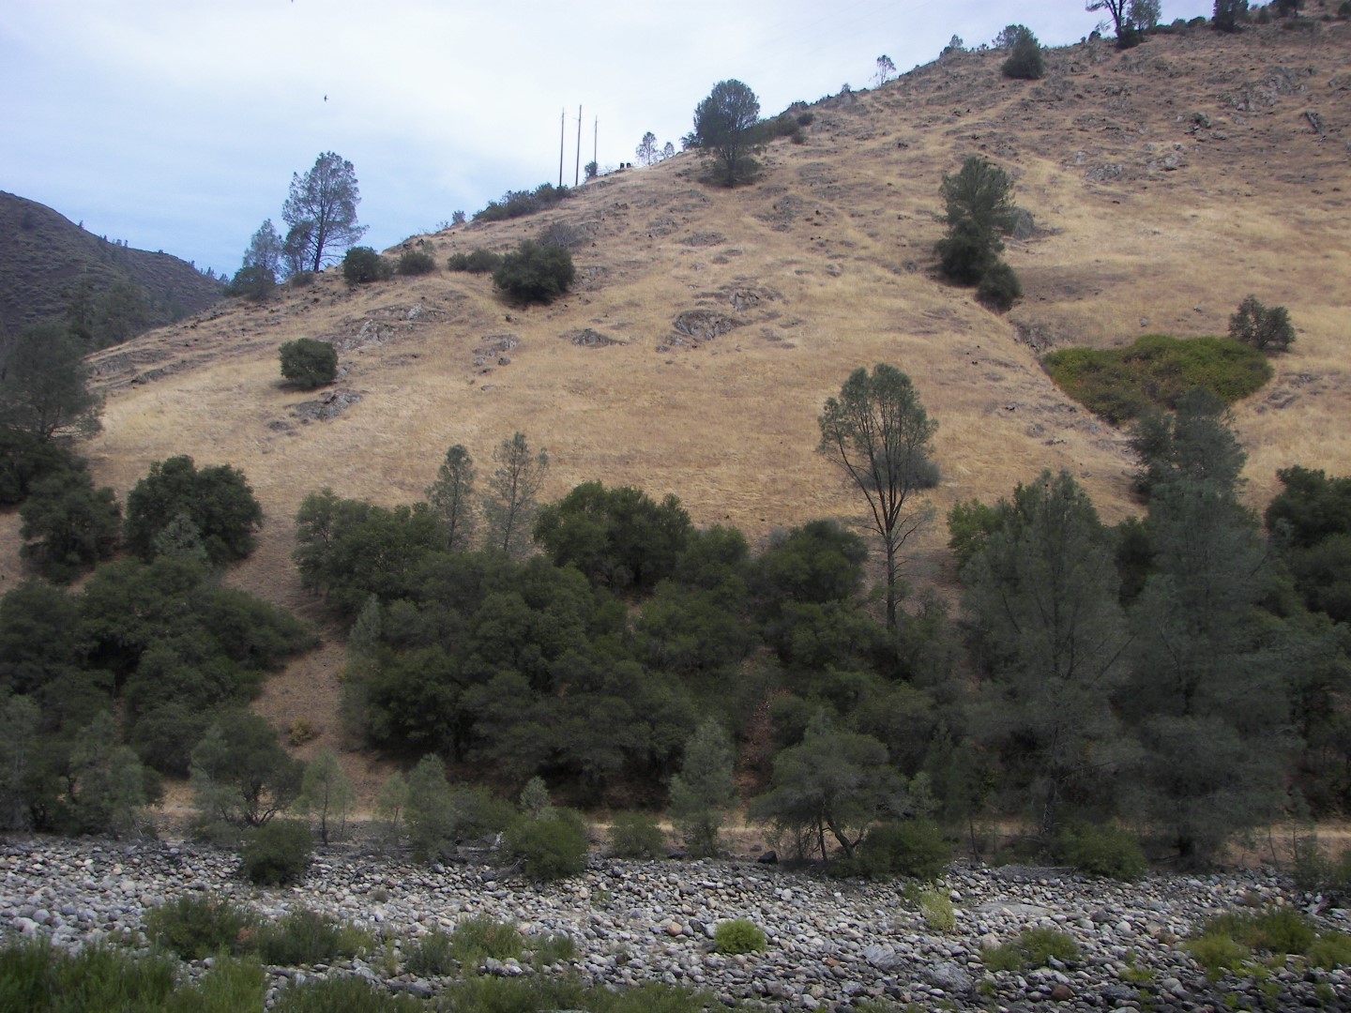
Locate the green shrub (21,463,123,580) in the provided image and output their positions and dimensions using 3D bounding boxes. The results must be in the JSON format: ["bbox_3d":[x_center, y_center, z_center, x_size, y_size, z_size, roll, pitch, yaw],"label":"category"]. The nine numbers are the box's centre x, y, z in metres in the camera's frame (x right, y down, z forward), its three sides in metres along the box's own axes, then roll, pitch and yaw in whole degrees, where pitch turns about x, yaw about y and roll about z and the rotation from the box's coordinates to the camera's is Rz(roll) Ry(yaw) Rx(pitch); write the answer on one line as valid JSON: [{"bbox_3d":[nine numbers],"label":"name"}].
[{"bbox_3d":[-35.758,1.029,83.000,5.990,6.680,5.690,1,-8,0],"label":"green shrub"}]

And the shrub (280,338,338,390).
[{"bbox_3d":[-27.671,-10.750,106.000,4.325,3.785,4.236,2,-7,0],"label":"shrub"}]

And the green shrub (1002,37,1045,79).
[{"bbox_3d":[48.340,-62.329,195.000,5.826,5.684,5.706,2,-7,0],"label":"green shrub"}]

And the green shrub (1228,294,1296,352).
[{"bbox_3d":[49.241,-15.424,118.000,5.503,4.729,5.106,2,-7,0],"label":"green shrub"}]

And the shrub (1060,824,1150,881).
[{"bbox_3d":[15.668,12.651,51.500,3.265,1.989,2.861,2,-7,0],"label":"shrub"}]

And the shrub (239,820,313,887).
[{"bbox_3d":[-15.050,13.039,53.000,2.690,2.410,2.560,1,-8,0],"label":"shrub"}]

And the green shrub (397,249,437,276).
[{"bbox_3d":[-30.367,-28.694,165.000,4.740,2.590,4.260,1,-8,0],"label":"green shrub"}]

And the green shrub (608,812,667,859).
[{"bbox_3d":[-1.650,14.251,61.000,2.470,1.950,2.350,1,-8,0],"label":"green shrub"}]

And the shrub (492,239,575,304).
[{"bbox_3d":[-14.596,-24.236,145.000,8.430,5.640,7.590,1,-8,0],"label":"shrub"}]

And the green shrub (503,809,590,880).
[{"bbox_3d":[-4.399,11.556,48.000,2.903,2.308,2.694,2,-7,0],"label":"green shrub"}]

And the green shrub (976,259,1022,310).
[{"bbox_3d":[32.234,-22.085,140.000,4.530,4.530,4.310,1,-8,0],"label":"green shrub"}]

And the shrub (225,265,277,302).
[{"bbox_3d":[-49.827,-26.215,165.000,5.950,3.730,5.360,1,-8,0],"label":"shrub"}]

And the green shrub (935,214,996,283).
[{"bbox_3d":[27.269,-24.145,132.000,5.482,6.348,5.369,2,-7,0],"label":"green shrub"}]

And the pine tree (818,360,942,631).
[{"bbox_3d":[10.385,-0.216,72.000,5.928,14.117,5.501,2,-7,0],"label":"pine tree"}]

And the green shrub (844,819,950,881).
[{"bbox_3d":[9.013,13.937,57.000,4.200,2.330,3.150,1,-8,0],"label":"green shrub"}]

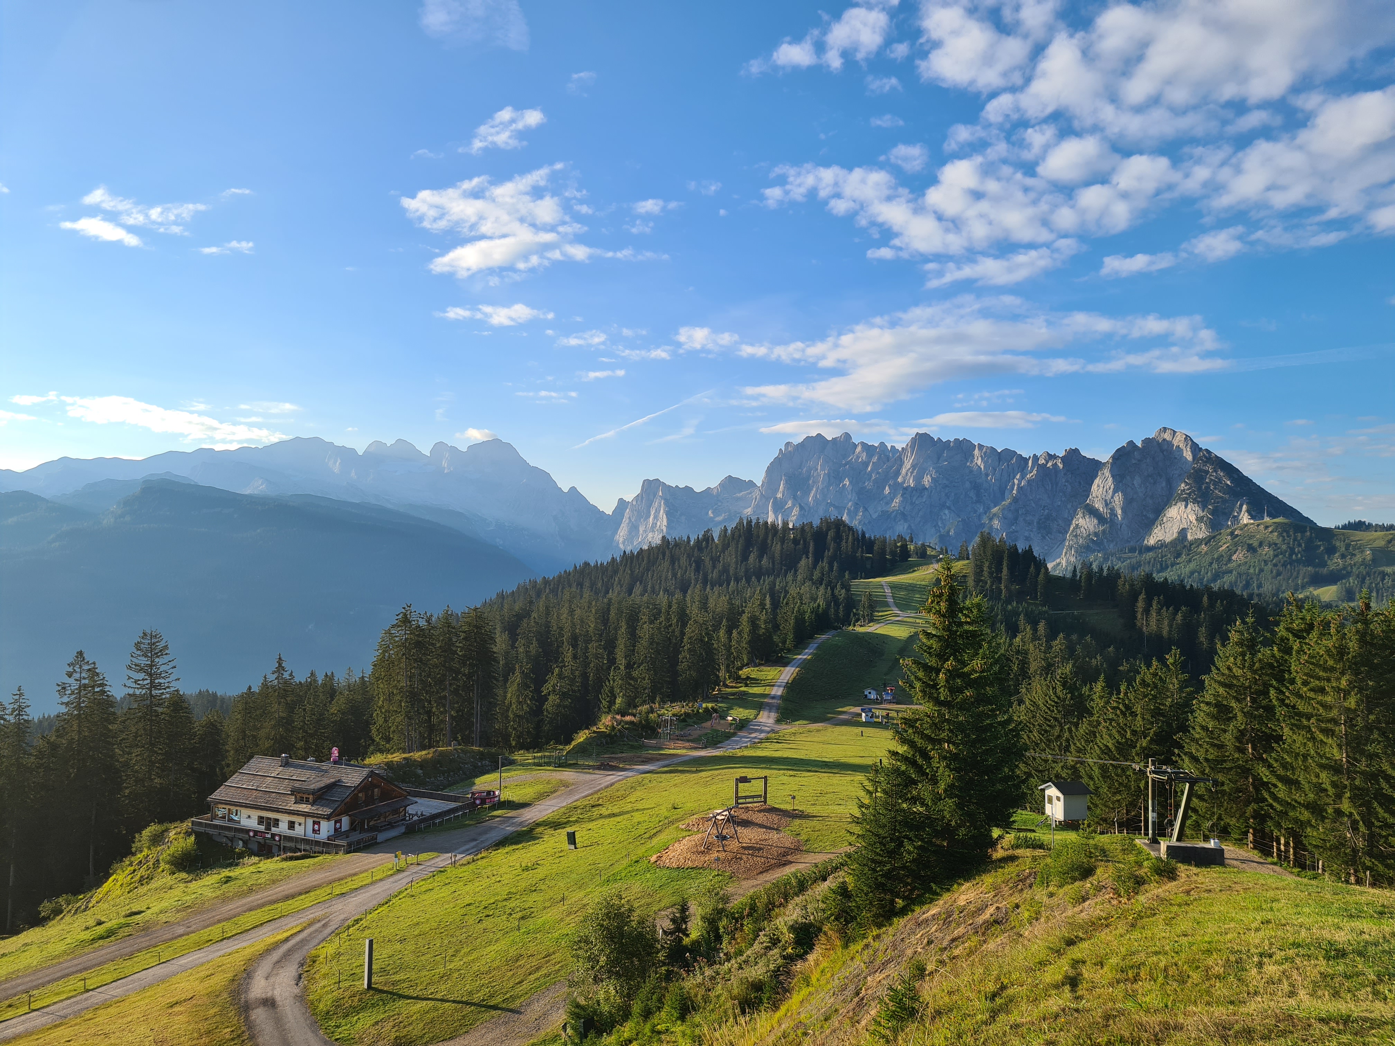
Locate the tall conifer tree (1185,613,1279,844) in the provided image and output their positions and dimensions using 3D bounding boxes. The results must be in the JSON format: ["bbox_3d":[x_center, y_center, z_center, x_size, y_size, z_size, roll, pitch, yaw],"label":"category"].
[{"bbox_3d":[38.293,14.625,74.000,6.800,16.550,6.800,0,-2,0],"label":"tall conifer tree"}]

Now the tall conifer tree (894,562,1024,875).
[{"bbox_3d":[14.760,10.953,60.000,7.300,17.720,7.300,0,-2,0],"label":"tall conifer tree"}]

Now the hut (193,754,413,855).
[{"bbox_3d":[-46.162,33.453,126.806,23.200,8.600,15.000,-1,-2,27],"label":"hut"}]

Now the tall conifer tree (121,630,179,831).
[{"bbox_3d":[-69.447,27.737,133.000,7.200,28.500,7.200,0,-2,0],"label":"tall conifer tree"}]

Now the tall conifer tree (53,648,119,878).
[{"bbox_3d":[-73.327,29.161,126.000,7.800,27.260,7.800,0,-2,0],"label":"tall conifer tree"}]

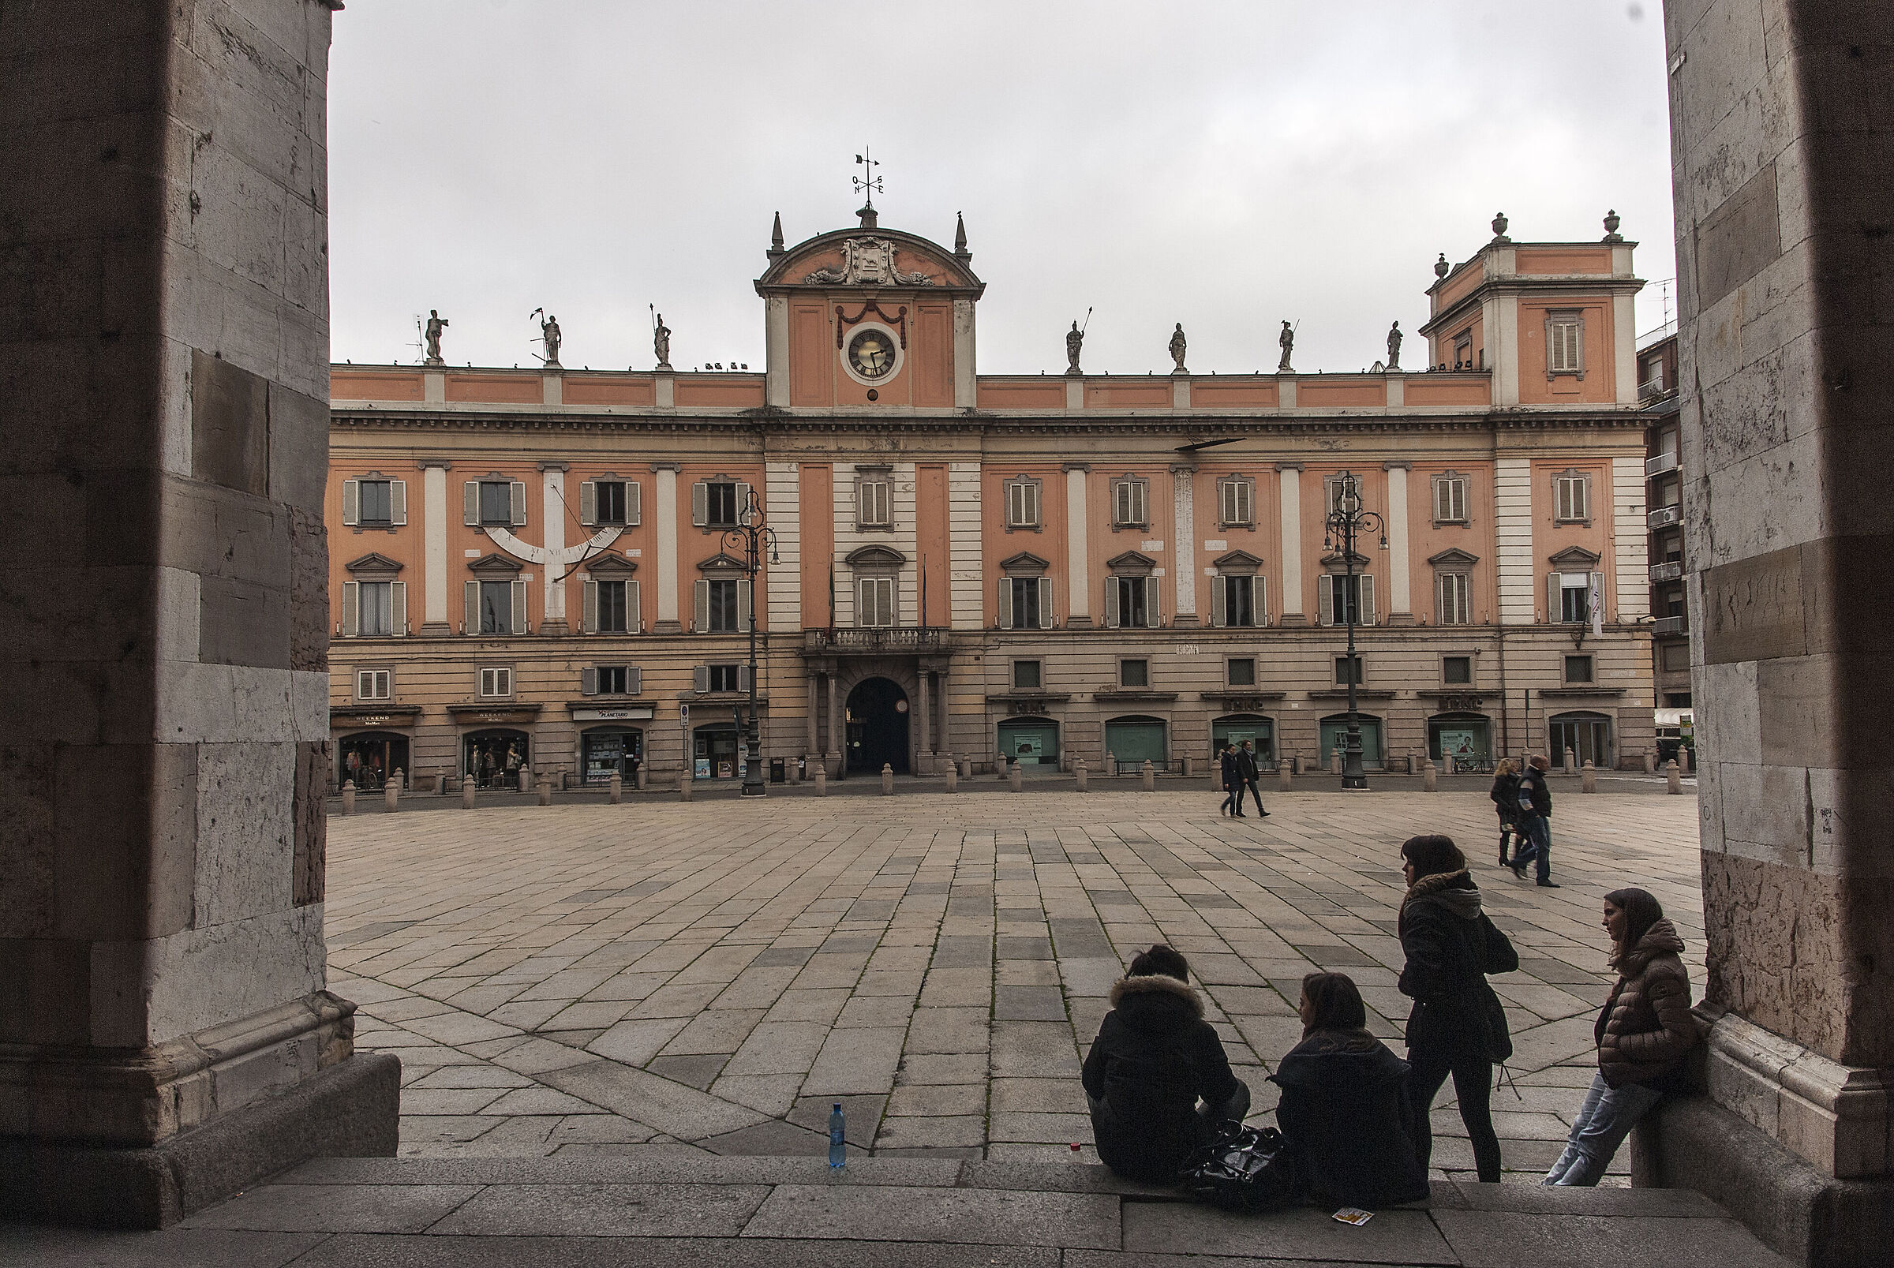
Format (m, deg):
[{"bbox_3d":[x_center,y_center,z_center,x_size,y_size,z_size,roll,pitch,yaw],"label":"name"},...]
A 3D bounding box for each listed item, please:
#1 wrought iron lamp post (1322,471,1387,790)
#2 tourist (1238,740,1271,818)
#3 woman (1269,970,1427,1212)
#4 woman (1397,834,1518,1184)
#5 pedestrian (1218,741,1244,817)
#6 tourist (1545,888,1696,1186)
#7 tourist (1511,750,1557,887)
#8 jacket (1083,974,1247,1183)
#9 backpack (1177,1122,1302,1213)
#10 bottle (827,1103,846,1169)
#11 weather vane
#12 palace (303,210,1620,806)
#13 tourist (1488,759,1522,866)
[{"bbox_3d":[13.587,-0.124,44.000,2.150,10.600,2.150,-1,-2,0],"label":"wrought iron lamp post"},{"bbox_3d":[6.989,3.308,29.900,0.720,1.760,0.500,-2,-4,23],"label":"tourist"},{"bbox_3d":[1.405,1.669,4.671,0.560,0.960,0.770,-1,-3,6],"label":"woman"},{"bbox_3d":[2.096,1.661,5.350,0.450,1.670,0.520,-4,-5,44],"label":"woman"},{"bbox_3d":[6.456,3.336,30.000,0.580,1.660,0.480,-3,-4,31],"label":"pedestrian"},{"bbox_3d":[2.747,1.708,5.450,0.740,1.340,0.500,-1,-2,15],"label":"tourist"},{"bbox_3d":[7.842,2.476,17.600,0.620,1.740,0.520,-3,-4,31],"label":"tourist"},{"bbox_3d":[0.779,1.650,4.809,0.600,1.000,0.760,-1,-3,7],"label":"jacket"},{"bbox_3d":[1.004,1.815,4.500,0.410,0.230,0.300,-1,-2,12],"label":"backpack"},{"bbox_3d":[-0.394,1.797,4.720,0.065,0.228,0.065,-1,-2,0],"label":"bottle"},{"bbox_3d":[-3.484,-20.306,58.500,1.400,2.760,1.400,0,-2,-34],"label":"weather vane"},{"bbox_3d":[-2.125,-5.721,66.333,67.000,24.700,16.000,-1,-3,-4],"label":"palace"},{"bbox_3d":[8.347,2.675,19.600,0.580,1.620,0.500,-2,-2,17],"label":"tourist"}]

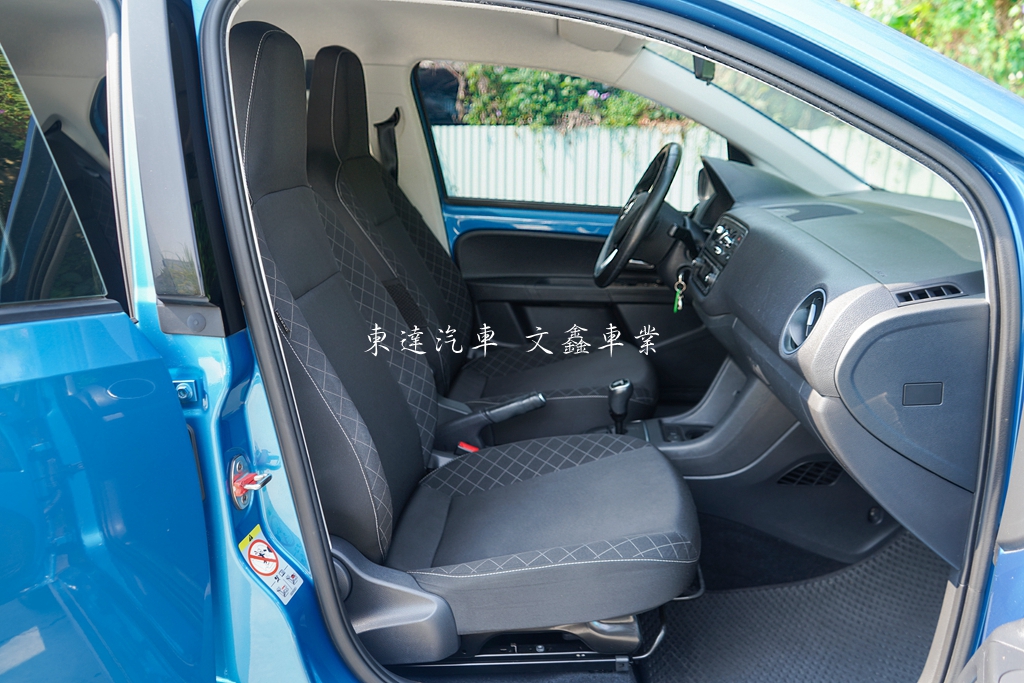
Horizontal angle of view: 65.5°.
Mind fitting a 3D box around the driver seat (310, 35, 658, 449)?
[{"bbox_3d":[-0.074,-0.235,1.943,0.840,0.915,0.500,1,15,4],"label":"driver seat"}]

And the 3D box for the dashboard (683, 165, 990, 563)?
[{"bbox_3d":[0.587,-0.121,1.519,0.490,0.410,1.380,1,16,3],"label":"dashboard"}]

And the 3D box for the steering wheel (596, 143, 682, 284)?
[{"bbox_3d":[0.305,-0.285,1.863,0.095,0.370,0.370,27,16,-5],"label":"steering wheel"}]

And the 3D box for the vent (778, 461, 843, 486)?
[{"bbox_3d":[0.541,0.235,1.444,0.110,0.043,0.025,7,17,22],"label":"vent"}]

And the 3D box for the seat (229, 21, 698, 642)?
[{"bbox_3d":[-0.084,-0.041,1.311,0.790,0.907,0.500,1,15,4],"label":"seat"}]

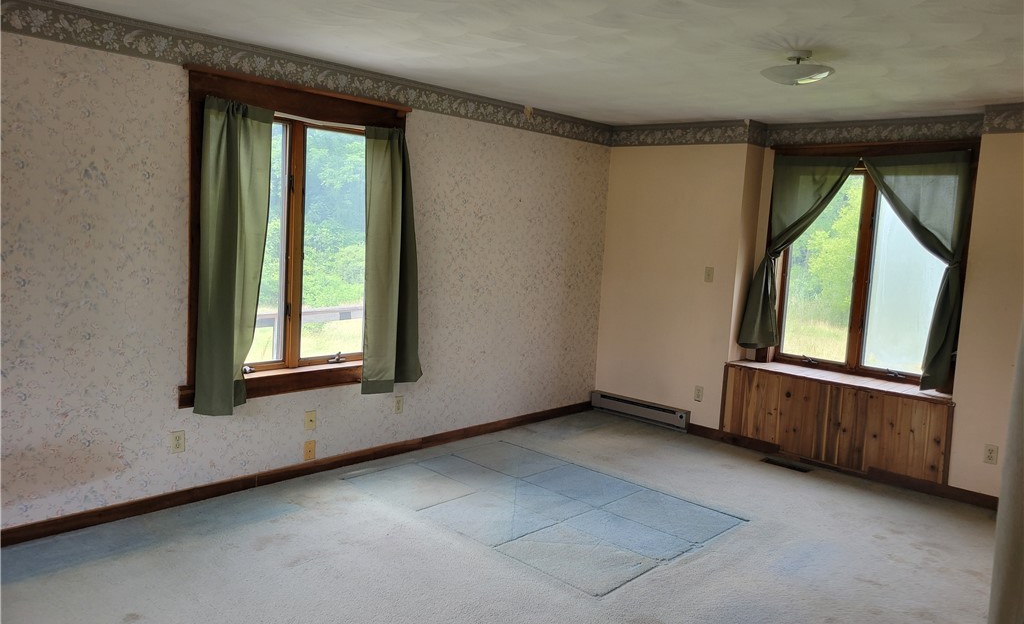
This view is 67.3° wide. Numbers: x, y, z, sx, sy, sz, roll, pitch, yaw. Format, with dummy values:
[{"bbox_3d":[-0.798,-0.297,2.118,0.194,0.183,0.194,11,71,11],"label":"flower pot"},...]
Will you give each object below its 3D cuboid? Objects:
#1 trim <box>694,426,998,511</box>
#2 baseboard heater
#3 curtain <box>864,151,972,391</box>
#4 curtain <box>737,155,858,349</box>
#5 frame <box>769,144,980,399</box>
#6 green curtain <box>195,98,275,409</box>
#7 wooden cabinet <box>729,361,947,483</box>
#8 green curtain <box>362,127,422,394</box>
[{"bbox_3d":[2.115,1.008,5.183,2.050,0.084,0.020,9,9,42],"label":"trim"},{"bbox_3d":[1.011,0.790,6.153,0.909,0.165,0.071,9,9,42],"label":"baseboard heater"},{"bbox_3d":[2.546,-0.278,5.011,0.672,1.525,0.131,9,9,42],"label":"curtain"},{"bbox_3d":[2.030,-0.404,5.450,0.682,1.404,0.172,9,9,42],"label":"curtain"},{"bbox_3d":[2.410,-0.338,5.307,1.384,1.606,0.162,9,9,42],"label":"frame"},{"bbox_3d":[-1.418,-0.268,3.935,0.121,1.591,0.399,9,9,42],"label":"green curtain"},{"bbox_3d":[2.233,0.747,5.308,1.520,0.566,0.424,9,9,42],"label":"wooden cabinet"},{"bbox_3d":[-0.722,-0.310,4.683,0.121,1.576,0.455,9,9,42],"label":"green curtain"}]

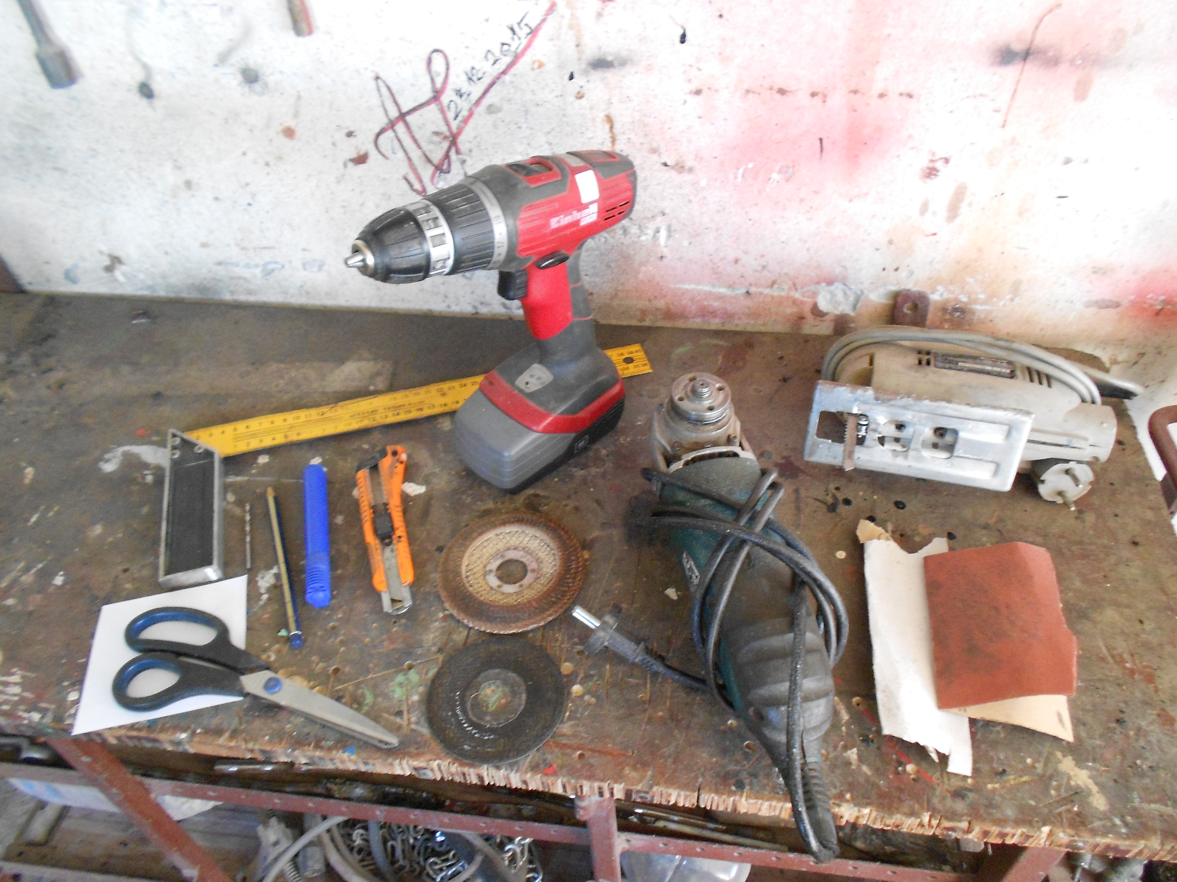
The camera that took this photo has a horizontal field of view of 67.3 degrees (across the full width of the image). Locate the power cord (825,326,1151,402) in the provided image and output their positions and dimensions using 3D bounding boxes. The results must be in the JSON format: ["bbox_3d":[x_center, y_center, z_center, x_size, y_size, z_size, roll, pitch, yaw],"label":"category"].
[{"bbox_3d":[0.315,-0.055,0.697,0.258,0.062,0.075,9,48,9],"label":"power cord"}]

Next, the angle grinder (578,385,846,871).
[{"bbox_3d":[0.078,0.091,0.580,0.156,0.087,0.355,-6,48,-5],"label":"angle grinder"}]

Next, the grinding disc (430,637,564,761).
[{"bbox_3d":[-0.059,0.165,0.569,0.089,0.007,0.089,0,48,0],"label":"grinding disc"}]

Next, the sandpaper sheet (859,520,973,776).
[{"bbox_3d":[0.220,0.129,0.594,0.063,0.012,0.187,5,48,6],"label":"sandpaper sheet"}]

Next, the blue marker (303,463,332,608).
[{"bbox_3d":[-0.201,0.066,0.654,0.018,0.018,0.134,-10,48,-8],"label":"blue marker"}]

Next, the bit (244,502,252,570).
[{"bbox_3d":[-0.254,0.071,0.660,0.004,0.004,0.065,-12,48,-10],"label":"bit"}]

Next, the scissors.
[{"bbox_3d":[-0.216,0.161,0.571,0.208,0.013,0.071,14,49,13],"label":"scissors"}]

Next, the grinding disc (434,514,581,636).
[{"bbox_3d":[-0.055,0.091,0.633,0.105,0.012,0.105,0,48,0],"label":"grinding disc"}]

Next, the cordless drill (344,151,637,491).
[{"bbox_3d":[-0.053,-0.081,0.630,0.224,0.248,0.074,-35,56,-27],"label":"cordless drill"}]

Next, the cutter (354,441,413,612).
[{"bbox_3d":[-0.148,0.062,0.657,0.040,0.017,0.158,-11,48,-9],"label":"cutter"}]

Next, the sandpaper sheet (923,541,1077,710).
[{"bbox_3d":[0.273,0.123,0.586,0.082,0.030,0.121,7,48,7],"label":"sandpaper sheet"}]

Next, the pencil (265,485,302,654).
[{"bbox_3d":[-0.222,0.088,0.641,0.007,0.007,0.150,-16,49,-13],"label":"pencil"}]

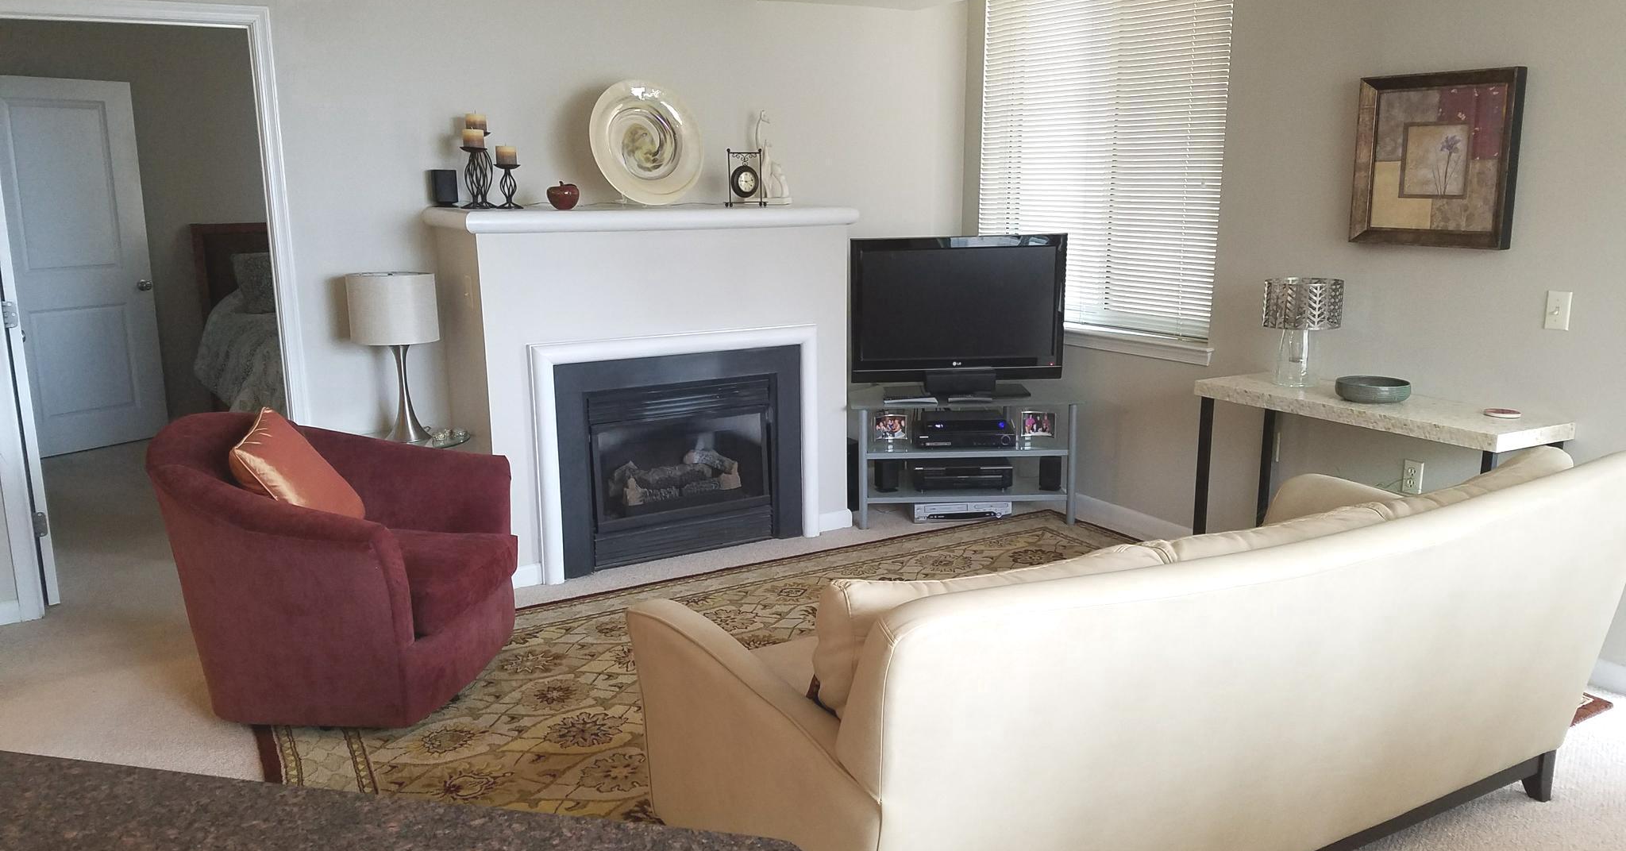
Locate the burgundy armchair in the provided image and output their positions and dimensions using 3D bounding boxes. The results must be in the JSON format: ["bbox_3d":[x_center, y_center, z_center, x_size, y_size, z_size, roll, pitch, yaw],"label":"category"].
[{"bbox_3d":[-1.457,0.403,3.734,0.860,0.790,0.810,1,12,7],"label":"burgundy armchair"}]

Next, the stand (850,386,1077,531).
[{"bbox_3d":[0.658,0.121,5.485,1.000,0.555,0.500,-1,12,-2],"label":"stand"}]

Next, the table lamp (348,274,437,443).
[{"bbox_3d":[-1.541,-0.253,4.537,0.312,0.628,0.312,-8,14,-29],"label":"table lamp"}]

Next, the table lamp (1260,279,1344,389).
[{"bbox_3d":[1.703,-0.320,4.264,0.252,0.368,0.252,-8,14,-29],"label":"table lamp"}]

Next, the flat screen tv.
[{"bbox_3d":[0.630,-0.488,5.387,0.930,0.688,0.250,-1,12,-2],"label":"flat screen tv"}]

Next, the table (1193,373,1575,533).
[{"bbox_3d":[1.837,0.293,4.126,0.372,0.776,1.110,-8,14,-29],"label":"table"}]

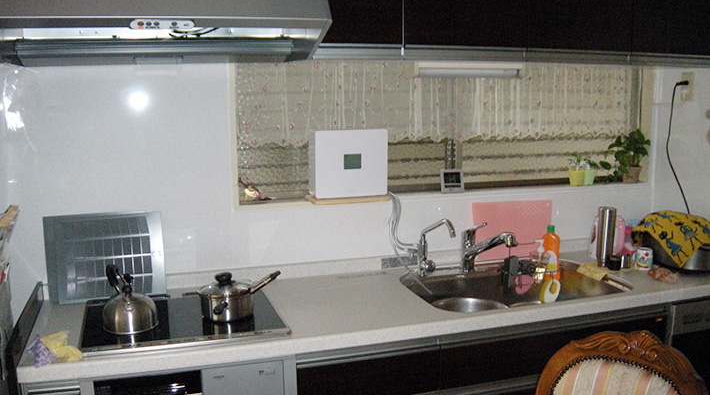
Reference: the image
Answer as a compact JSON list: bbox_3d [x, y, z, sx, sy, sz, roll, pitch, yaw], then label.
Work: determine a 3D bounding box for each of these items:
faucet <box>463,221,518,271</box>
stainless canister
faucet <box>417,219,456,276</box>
[{"bbox_3d":[0.512,0.202,2.753,0.059,0.203,0.267,-7,10,-40],"label":"faucet"},{"bbox_3d":[1.003,0.157,2.871,0.069,0.240,0.069,-3,8,-18],"label":"stainless canister"},{"bbox_3d":[0.308,0.193,2.727,0.054,0.234,0.198,-8,10,-42],"label":"faucet"}]

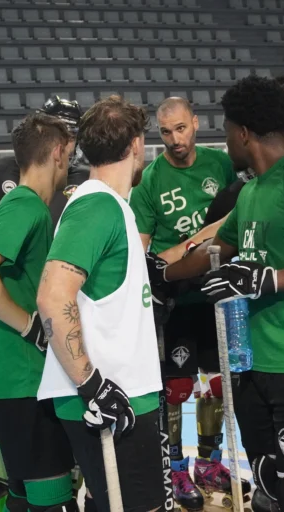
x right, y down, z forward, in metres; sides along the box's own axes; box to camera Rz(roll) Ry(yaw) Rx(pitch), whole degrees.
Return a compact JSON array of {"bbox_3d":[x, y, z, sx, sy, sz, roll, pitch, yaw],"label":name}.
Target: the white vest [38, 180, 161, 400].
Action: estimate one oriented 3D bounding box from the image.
[{"bbox_3d":[-0.116,0.080,2.570,0.340,0.600,0.420,-3,8,-13],"label":"white vest"}]

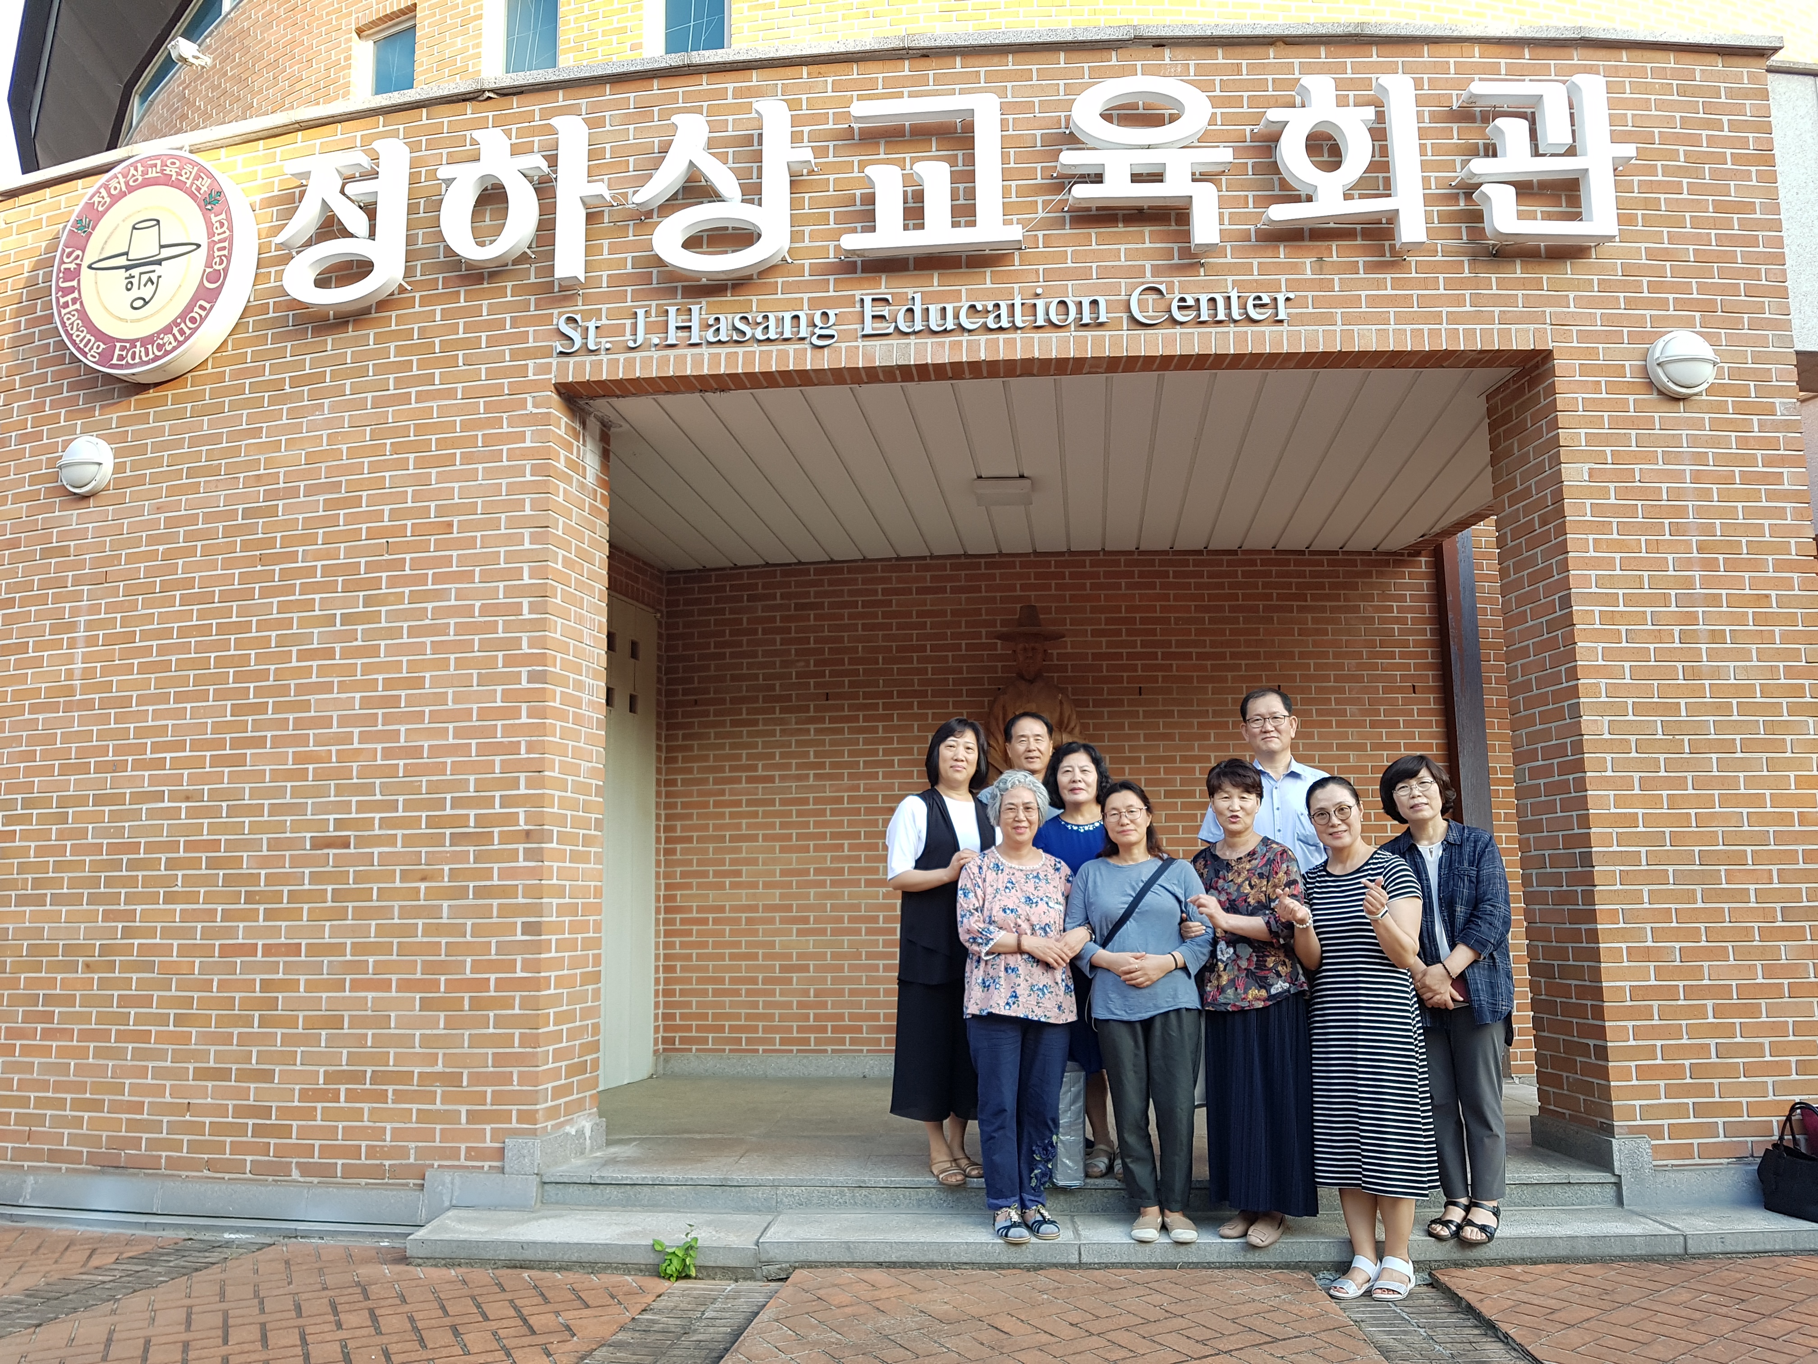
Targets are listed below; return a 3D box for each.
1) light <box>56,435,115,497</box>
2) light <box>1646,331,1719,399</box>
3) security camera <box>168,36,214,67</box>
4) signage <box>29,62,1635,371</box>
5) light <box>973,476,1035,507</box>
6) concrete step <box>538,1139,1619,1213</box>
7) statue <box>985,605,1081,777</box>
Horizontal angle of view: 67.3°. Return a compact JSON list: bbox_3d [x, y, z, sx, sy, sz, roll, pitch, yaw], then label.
[{"bbox_3d":[-3.498,-0.913,5.776,0.243,0.243,0.115,-4,-9,19],"label":"light"},{"bbox_3d":[2.890,-1.192,5.084,0.243,0.243,0.115,0,-8,-6],"label":"light"},{"bbox_3d":[-5.708,-5.004,10.856,0.150,0.170,0.330,-6,-9,30],"label":"security camera"},{"bbox_3d":[-0.494,-1.809,5.345,6.452,1.070,0.483,-2,-8,7],"label":"signage"},{"bbox_3d":[0.461,-0.916,6.566,0.270,0.080,0.210,-1,-8,0],"label":"light"},{"bbox_3d":[0.570,1.821,5.053,3.755,0.130,0.813,-1,-8,4],"label":"concrete step"},{"bbox_3d":[0.682,0.479,7.336,0.560,1.800,0.450,-1,-8,4],"label":"statue"}]

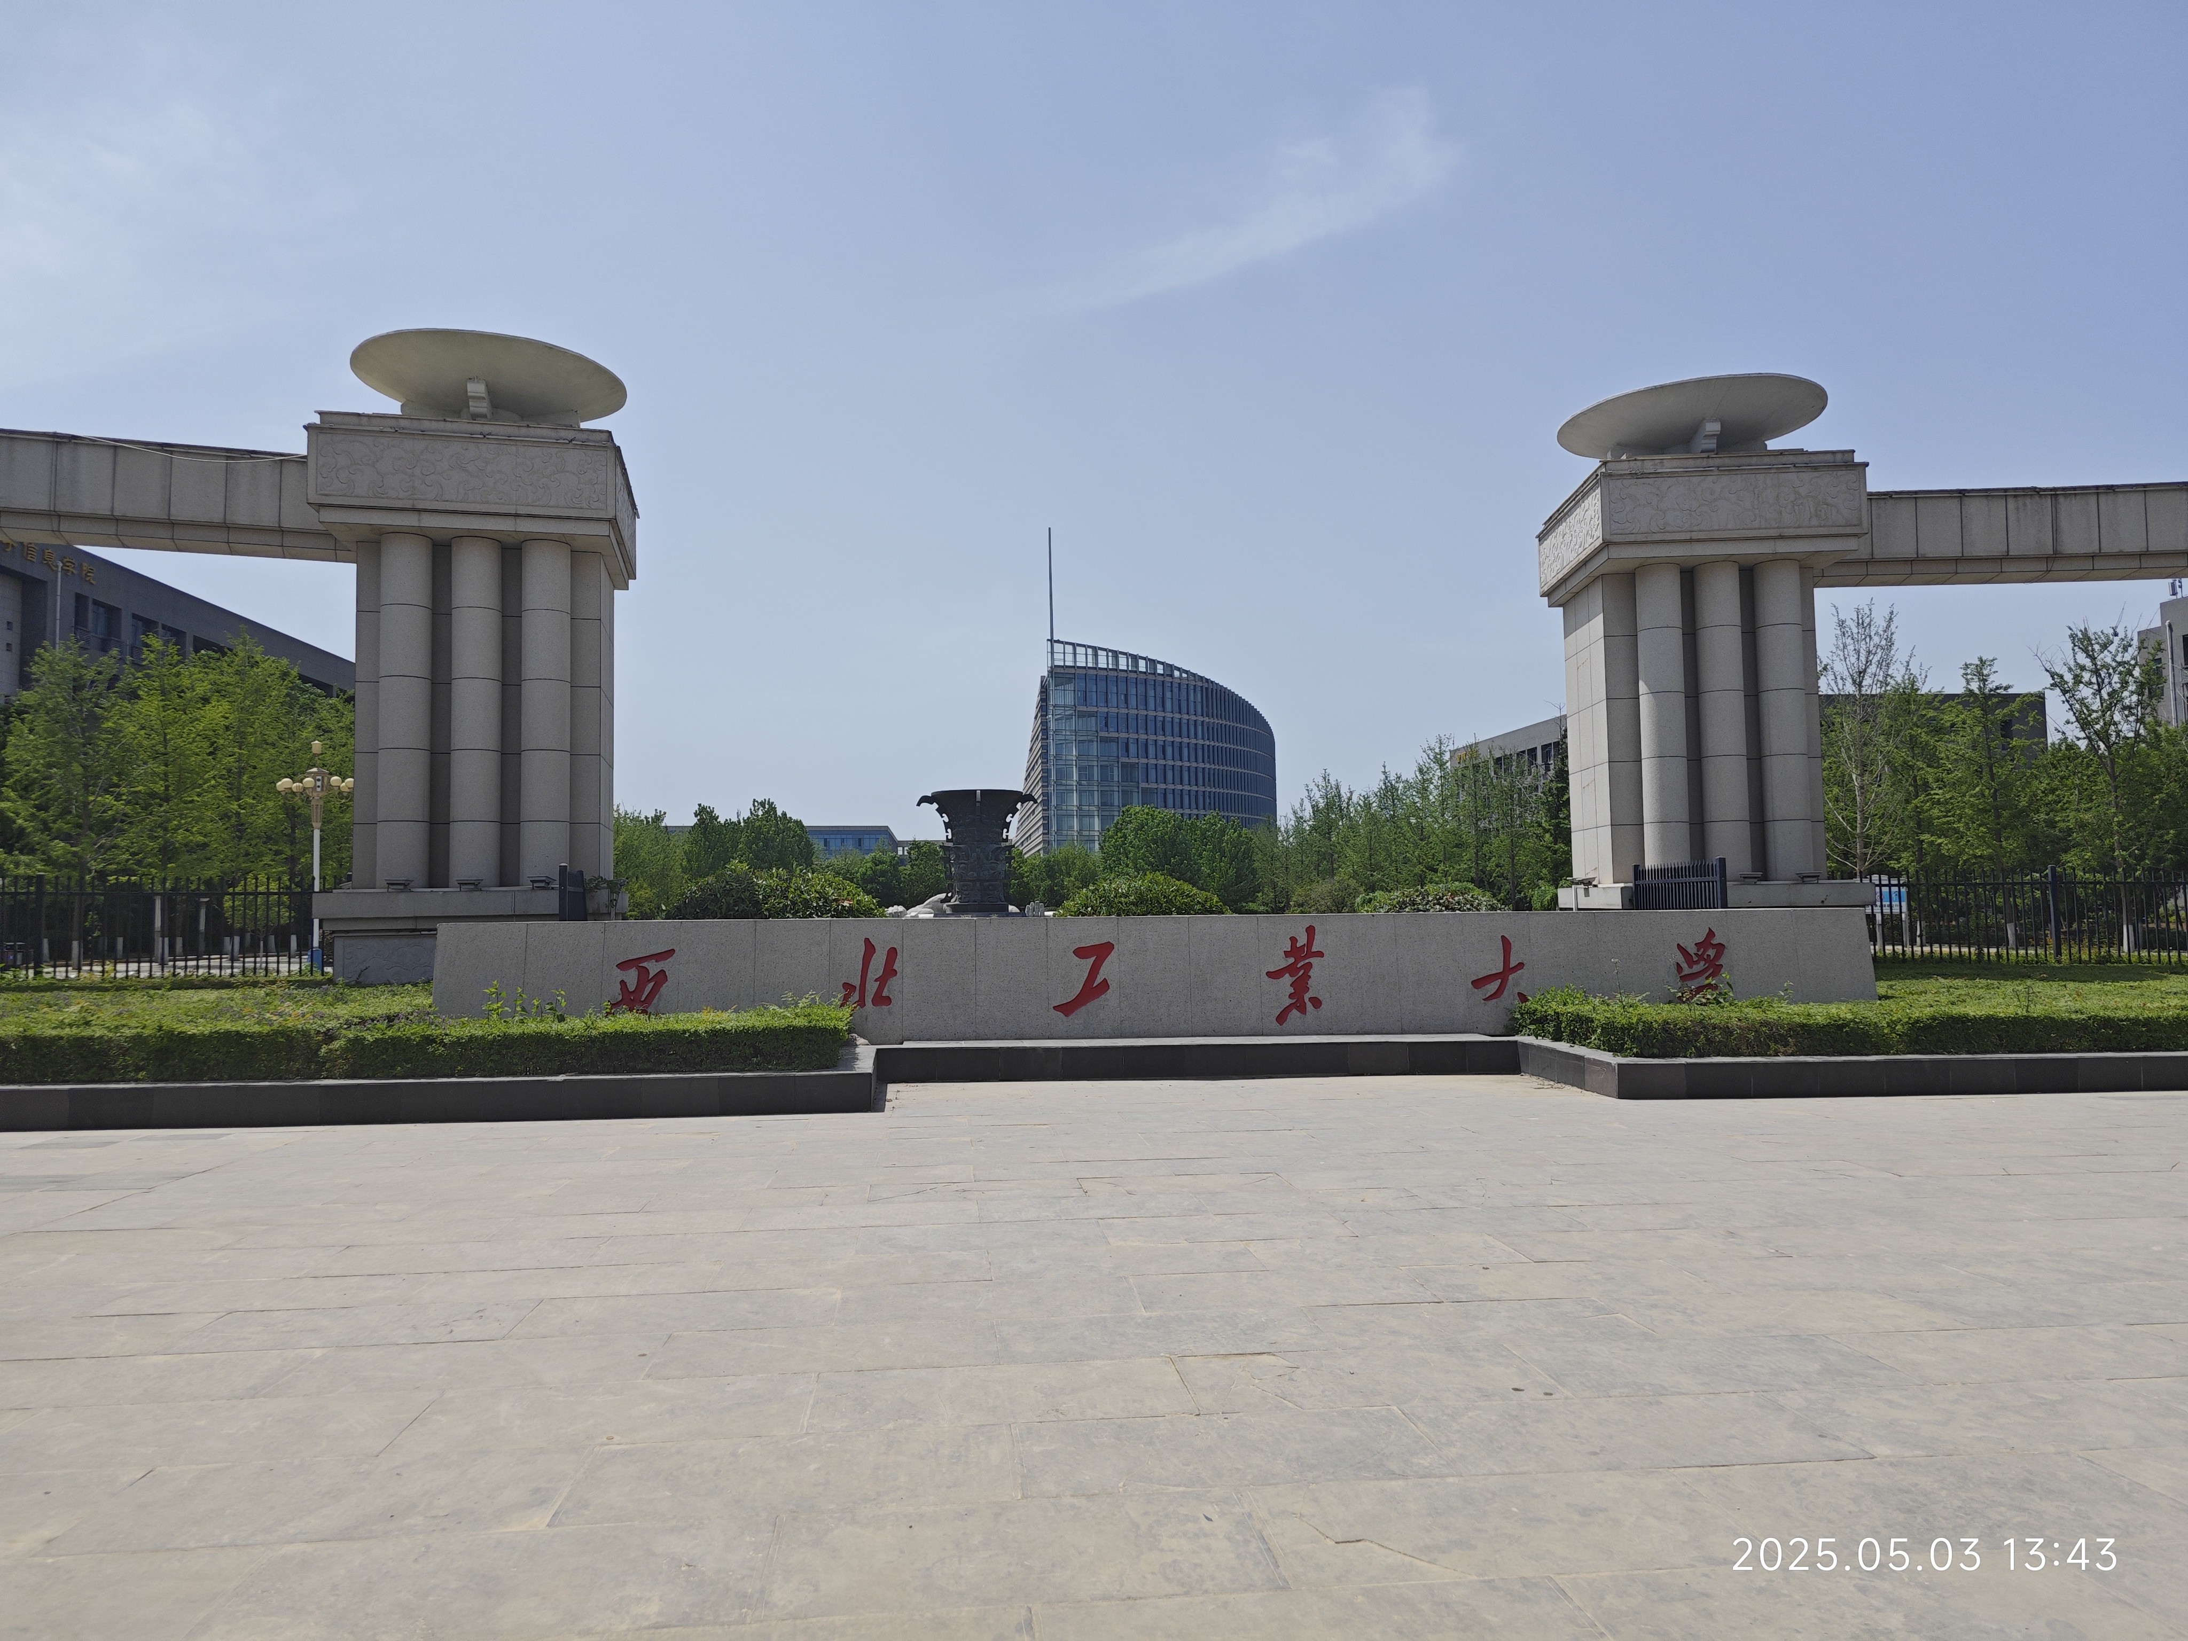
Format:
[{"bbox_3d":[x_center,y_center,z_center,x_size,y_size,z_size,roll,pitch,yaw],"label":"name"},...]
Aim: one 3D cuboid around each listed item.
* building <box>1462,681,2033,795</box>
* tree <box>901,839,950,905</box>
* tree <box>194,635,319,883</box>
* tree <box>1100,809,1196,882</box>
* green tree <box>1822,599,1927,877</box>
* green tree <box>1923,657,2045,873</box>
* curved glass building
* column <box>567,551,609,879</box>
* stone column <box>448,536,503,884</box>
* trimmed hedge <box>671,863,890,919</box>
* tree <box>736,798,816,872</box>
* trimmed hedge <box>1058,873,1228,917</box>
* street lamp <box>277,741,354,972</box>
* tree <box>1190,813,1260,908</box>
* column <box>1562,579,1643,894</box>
[{"bbox_3d":[49.625,-0.143,117.430,30.300,15.125,36.800,-1,-3,-6],"label":"building"},{"bbox_3d":[-7.337,2.897,64.000,2.700,4.207,2.700,-1,-3,-6],"label":"tree"},{"bbox_3d":[-27.862,-0.773,48.046,3.900,10.926,3.900,0,-3,-6],"label":"tree"},{"bbox_3d":[1.926,1.926,52.000,3.600,4.761,3.500,-1,-3,-6],"label":"tree"},{"bbox_3d":[21.767,-1.316,40.994,3.000,9.957,3.000,0,-3,-6],"label":"green tree"},{"bbox_3d":[23.830,-0.492,38.786,3.300,7.790,3.300,-3,-4,32],"label":"green tree"},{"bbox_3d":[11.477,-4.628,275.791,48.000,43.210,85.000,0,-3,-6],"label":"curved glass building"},{"bbox_3d":[-8.860,-1.621,25.326,0.720,5.640,2.400,0,-3,-14],"label":"column"},{"bbox_3d":[-7.786,-1.398,18.304,0.575,4.339,0.575,0,-3,-14],"label":"stone column"},{"bbox_3d":[-5.001,1.785,22.940,3.300,2.190,3.000,0,-3,-12],"label":"trimmed hedge"},{"bbox_3d":[-10.745,1.757,49.000,2.900,5.061,2.900,-1,-3,-6],"label":"tree"},{"bbox_3d":[0.868,1.926,25.444,3.000,2.030,2.800,-1,-3,2],"label":"trimmed hedge"},{"bbox_3d":[-19.794,0.949,36.997,1.850,6.016,1.850,0,-3,-6],"label":"street lamp"},{"bbox_3d":[6.658,2.683,75.000,3.700,6.262,3.700,0,-3,-6],"label":"tree"},{"bbox_3d":[9.700,-1.583,27.303,0.780,5.560,2.600,-1,-3,5],"label":"column"}]

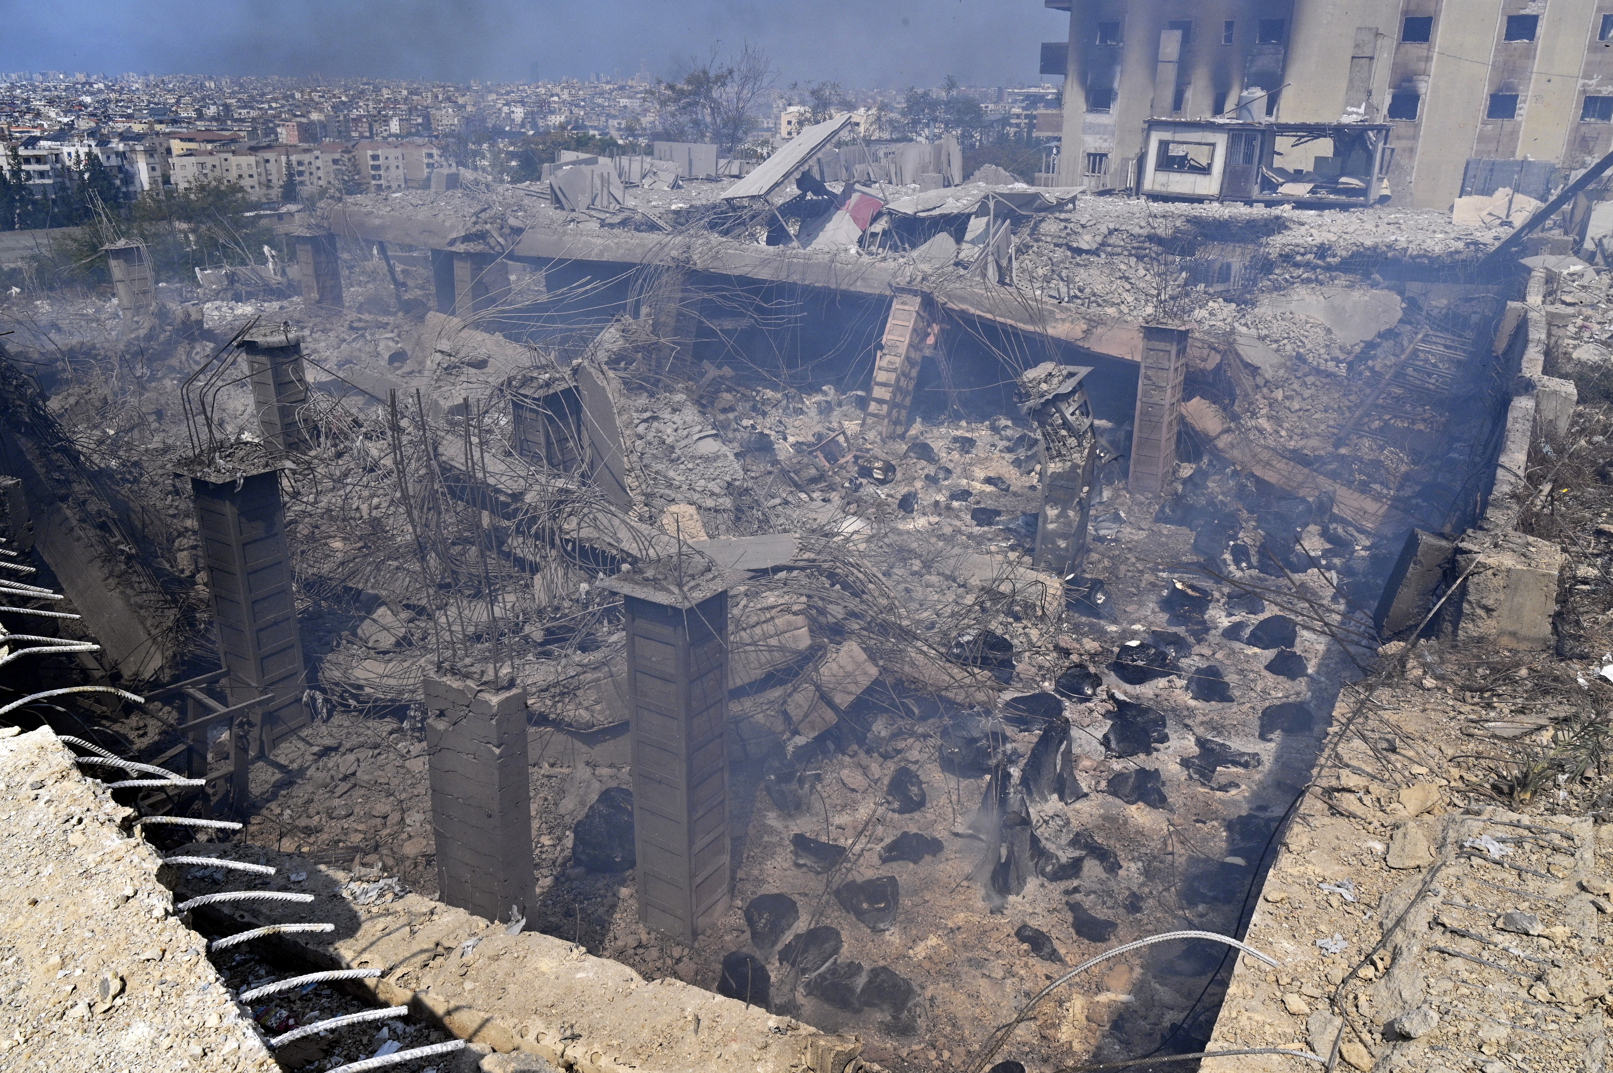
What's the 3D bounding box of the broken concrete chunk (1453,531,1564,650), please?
[{"bbox_3d":[4.189,0.335,7.185,0.520,0.500,0.500,11,23,26],"label":"broken concrete chunk"}]

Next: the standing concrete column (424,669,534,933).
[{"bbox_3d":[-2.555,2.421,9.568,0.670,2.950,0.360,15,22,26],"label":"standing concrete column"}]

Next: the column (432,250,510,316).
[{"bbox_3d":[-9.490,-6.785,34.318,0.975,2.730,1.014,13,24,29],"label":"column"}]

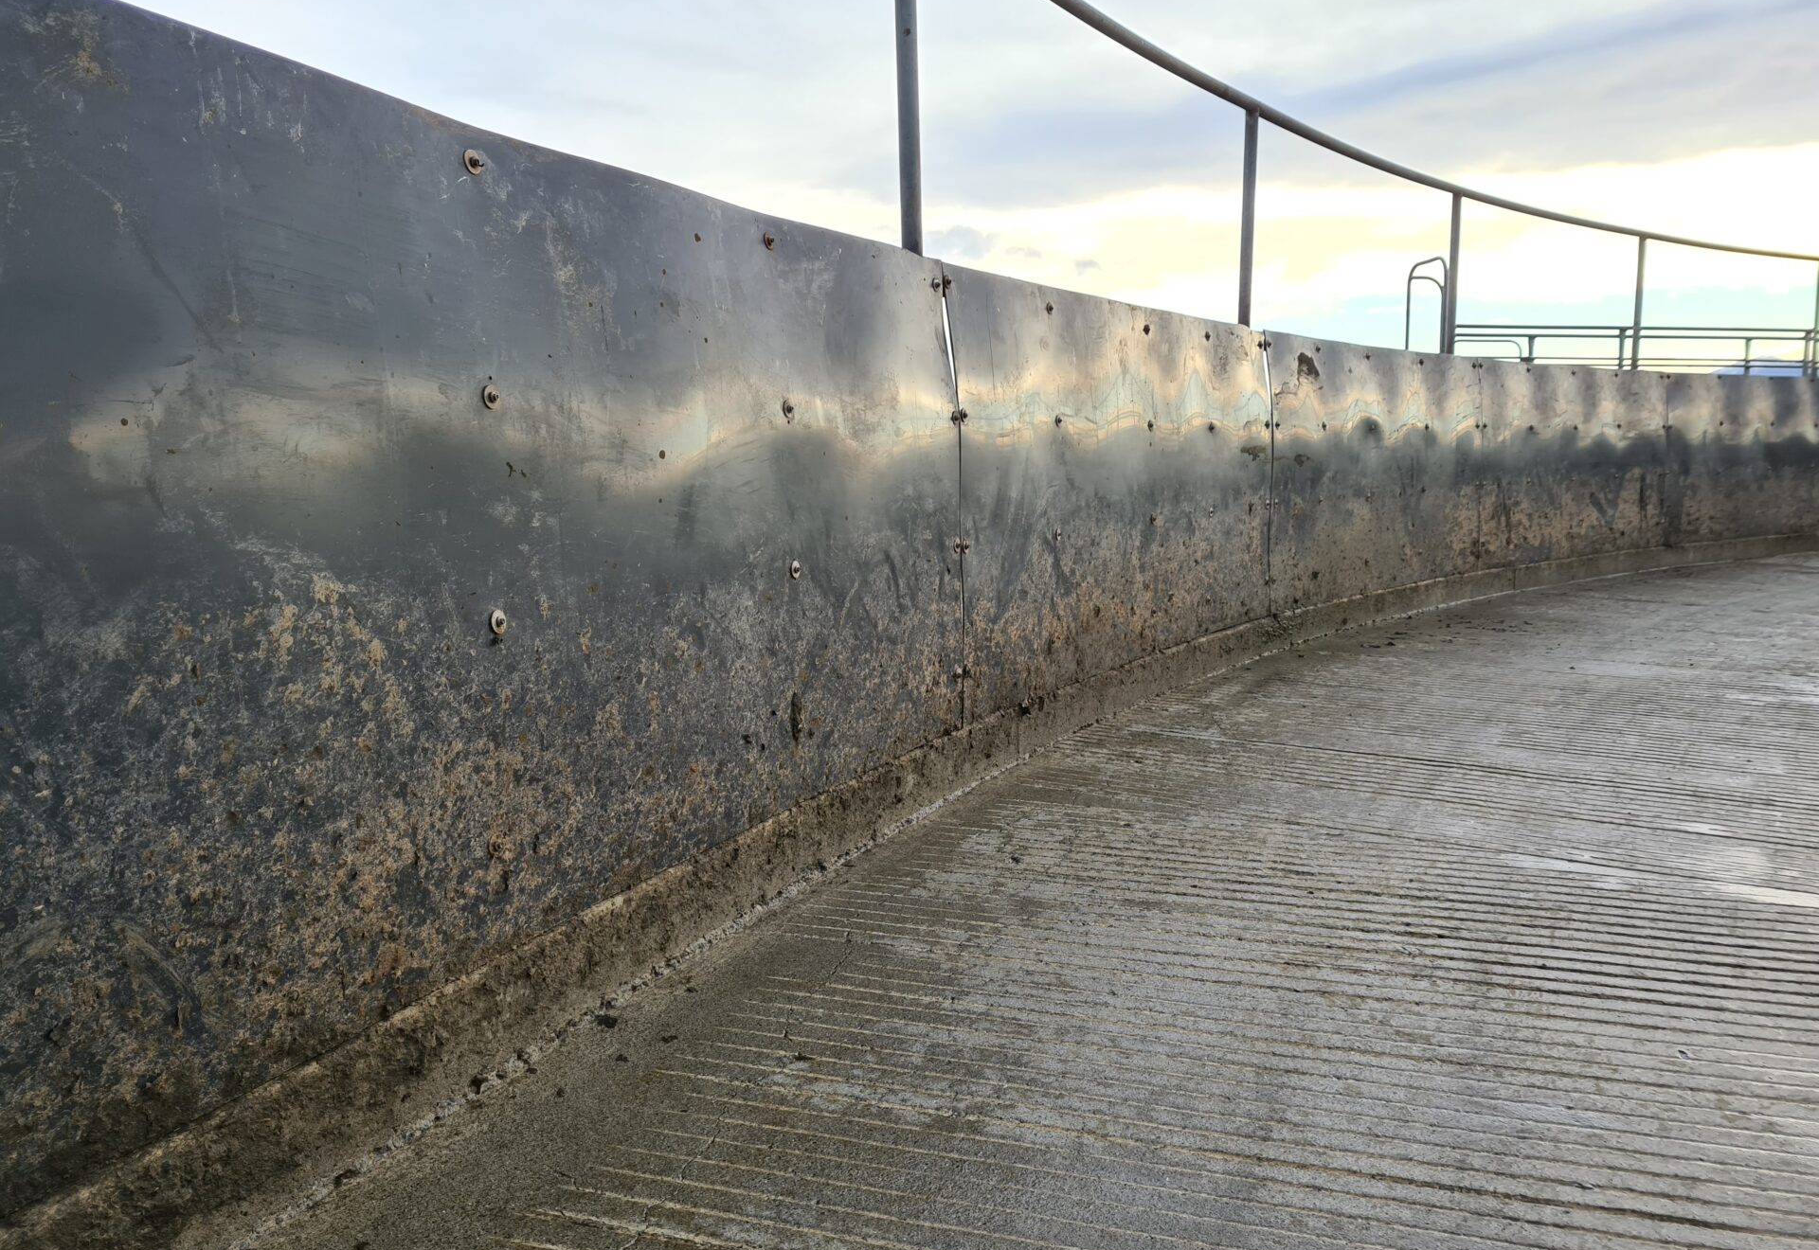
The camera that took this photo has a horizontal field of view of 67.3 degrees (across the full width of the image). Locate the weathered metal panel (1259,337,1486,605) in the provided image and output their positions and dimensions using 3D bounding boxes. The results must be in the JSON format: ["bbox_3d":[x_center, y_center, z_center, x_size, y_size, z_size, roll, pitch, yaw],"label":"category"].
[{"bbox_3d":[2.239,-0.724,6.432,0.063,1.143,2.508,2,7,41],"label":"weathered metal panel"}]

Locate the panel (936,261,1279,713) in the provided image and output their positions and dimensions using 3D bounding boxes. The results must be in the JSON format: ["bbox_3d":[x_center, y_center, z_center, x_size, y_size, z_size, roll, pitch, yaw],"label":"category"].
[{"bbox_3d":[0.756,-0.455,4.438,0.063,1.143,2.508,1,7,32],"label":"panel"}]

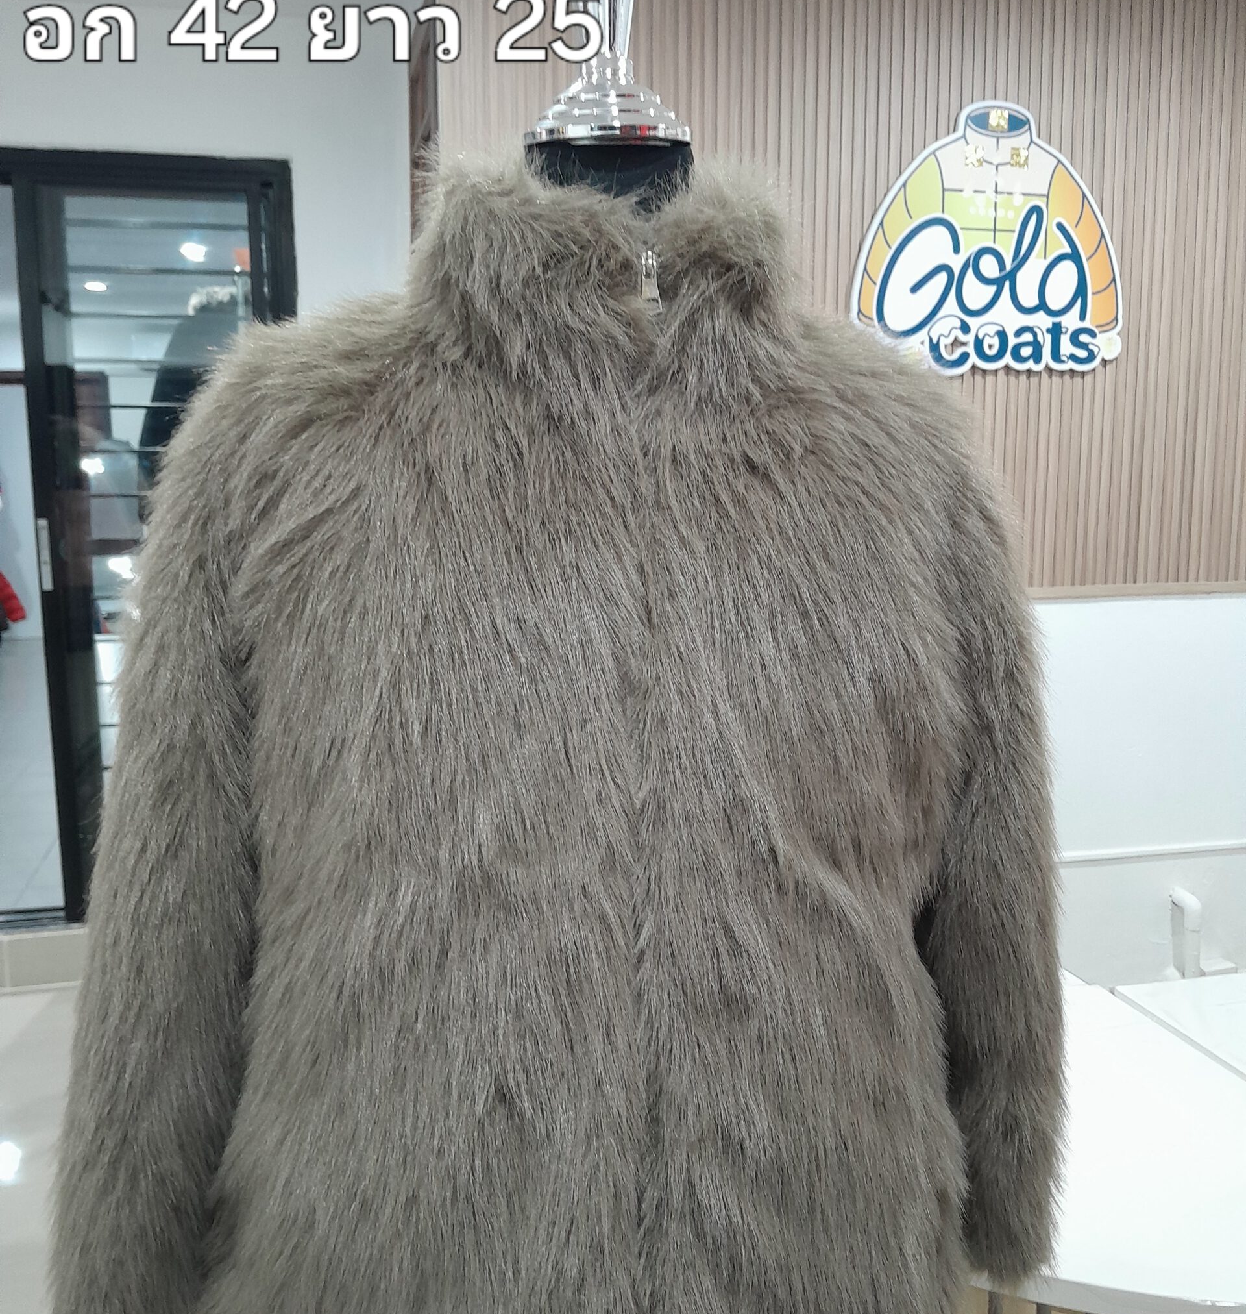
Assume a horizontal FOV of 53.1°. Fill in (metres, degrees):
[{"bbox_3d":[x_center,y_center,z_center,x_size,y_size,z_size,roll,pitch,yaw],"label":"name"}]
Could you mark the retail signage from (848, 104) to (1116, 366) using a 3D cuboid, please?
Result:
[{"bbox_3d":[0.895,-1.004,3.004,0.732,0.628,0.035,-2,9,-14],"label":"retail signage"}]

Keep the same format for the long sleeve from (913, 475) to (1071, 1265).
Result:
[{"bbox_3d":[0.250,0.150,0.880,0.120,0.575,0.150,-1,7,-13],"label":"long sleeve"}]

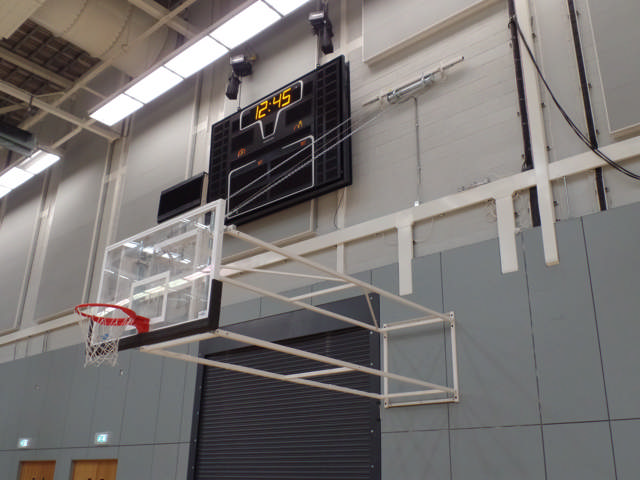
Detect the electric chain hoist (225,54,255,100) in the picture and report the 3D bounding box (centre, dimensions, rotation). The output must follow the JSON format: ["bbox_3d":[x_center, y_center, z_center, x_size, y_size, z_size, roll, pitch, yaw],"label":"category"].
[{"bbox_3d":[-1.510,-3.054,12.165,0.360,0.700,0.360,-17,-28,39],"label":"electric chain hoist"}]

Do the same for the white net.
[{"bbox_3d":[-1.822,0.807,5.436,0.460,0.440,0.460,-17,-28,39],"label":"white net"}]

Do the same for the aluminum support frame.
[{"bbox_3d":[0.038,0.962,6.807,1.060,1.090,3.600,-17,-28,39],"label":"aluminum support frame"}]

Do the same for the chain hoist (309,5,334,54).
[{"bbox_3d":[0.017,-3.552,10.891,0.320,0.750,0.320,-17,-28,39],"label":"chain hoist"}]

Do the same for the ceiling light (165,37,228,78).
[{"bbox_3d":[-2.450,-3.660,12.872,1.441,0.120,0.547,-17,-28,39],"label":"ceiling light"}]

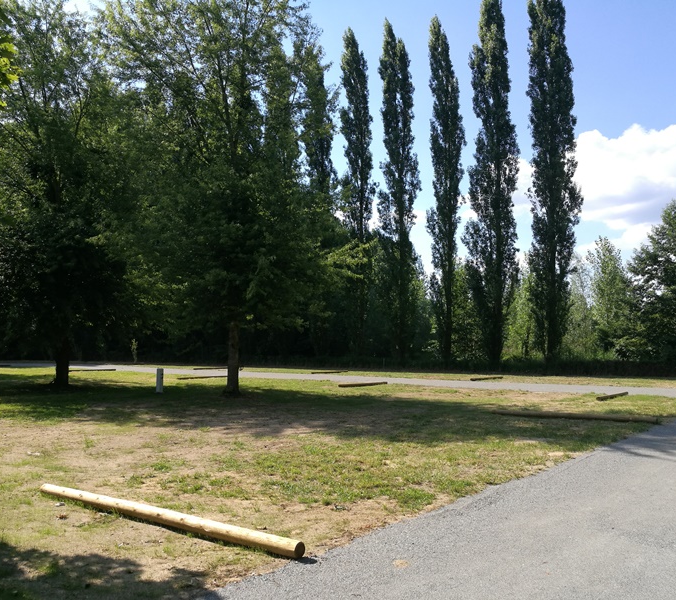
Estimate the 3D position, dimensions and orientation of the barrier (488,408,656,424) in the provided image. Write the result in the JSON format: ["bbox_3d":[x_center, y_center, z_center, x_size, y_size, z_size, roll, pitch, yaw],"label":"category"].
[{"bbox_3d":[5.752,2.884,15.555,3.928,0.140,0.140,-3,-6,34],"label":"barrier"}]

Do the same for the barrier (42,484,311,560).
[{"bbox_3d":[-1.859,2.101,6.128,3.829,0.140,0.140,-3,-6,36],"label":"barrier"}]

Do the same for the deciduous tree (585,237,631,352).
[{"bbox_3d":[22.657,0.296,52.154,4.097,11.340,4.097,-2,-5,23],"label":"deciduous tree"}]

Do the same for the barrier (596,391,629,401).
[{"bbox_3d":[9.968,3.464,22.543,0.140,0.140,3.800,-4,-6,39],"label":"barrier"}]

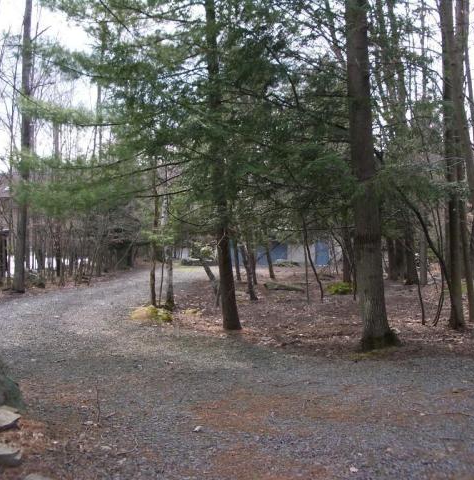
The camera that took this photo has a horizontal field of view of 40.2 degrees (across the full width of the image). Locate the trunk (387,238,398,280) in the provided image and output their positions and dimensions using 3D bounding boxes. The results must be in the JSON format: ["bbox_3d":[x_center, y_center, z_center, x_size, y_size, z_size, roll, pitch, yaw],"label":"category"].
[{"bbox_3d":[6.325,0.793,26.321,0.366,1.708,0.366,0,0,0],"label":"trunk"}]

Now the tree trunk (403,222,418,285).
[{"bbox_3d":[6.416,0.499,23.928,0.425,2.293,0.425,0,0,0],"label":"tree trunk"}]

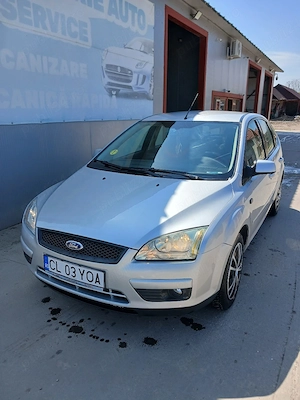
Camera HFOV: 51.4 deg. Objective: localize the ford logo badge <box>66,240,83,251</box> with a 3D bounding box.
[{"bbox_3d":[-0.495,0.300,2.031,0.143,0.057,0.018,8,9,28],"label":"ford logo badge"}]

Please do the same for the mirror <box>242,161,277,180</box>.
[{"bbox_3d":[0.984,-0.268,2.760,0.245,0.155,0.140,8,17,28],"label":"mirror"}]

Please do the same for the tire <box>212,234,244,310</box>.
[{"bbox_3d":[0.581,0.546,2.487,0.205,0.630,0.630,8,17,28],"label":"tire"}]

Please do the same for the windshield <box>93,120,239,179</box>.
[{"bbox_3d":[0.174,-0.559,3.057,1.430,0.130,0.990,8,44,28],"label":"windshield"}]

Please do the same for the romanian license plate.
[{"bbox_3d":[-0.510,0.476,2.080,0.520,0.113,0.018,8,13,28],"label":"romanian license plate"}]

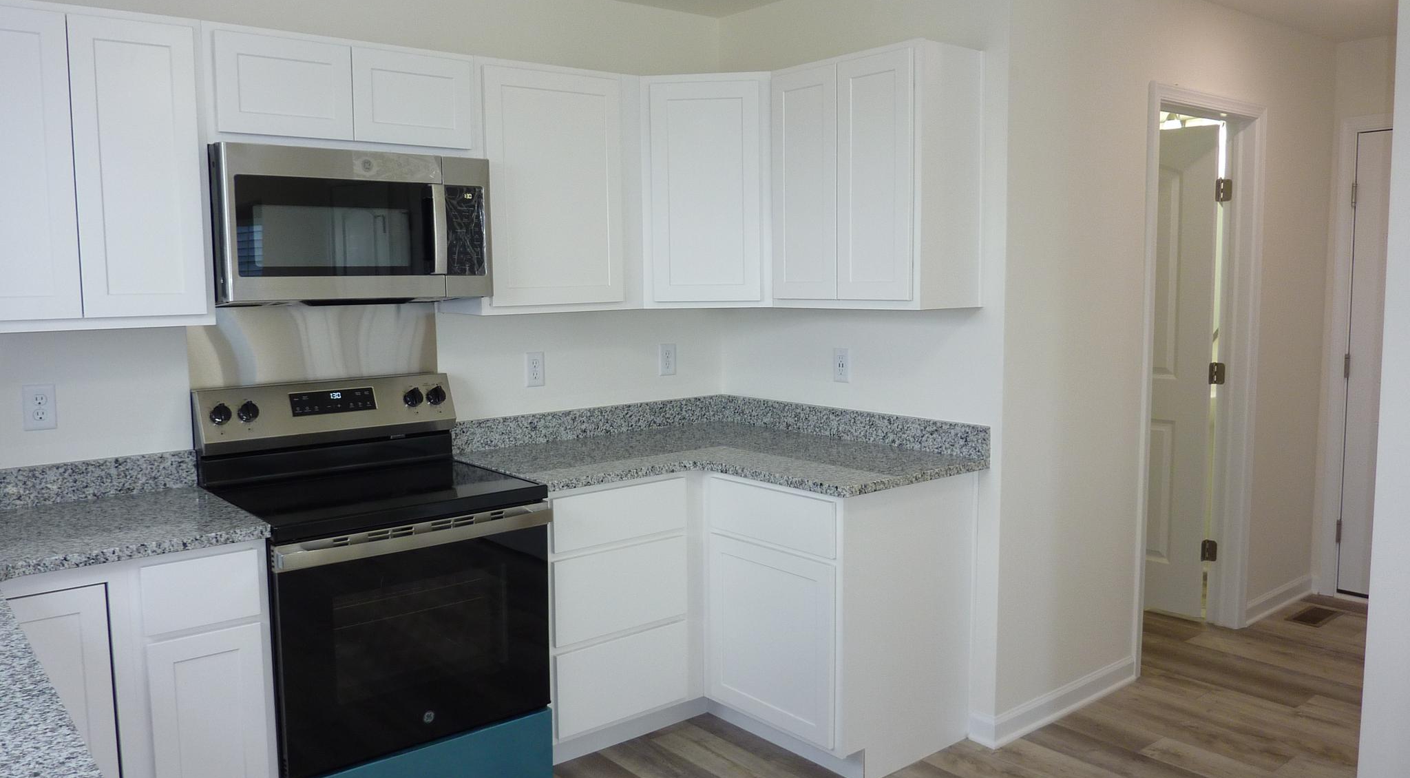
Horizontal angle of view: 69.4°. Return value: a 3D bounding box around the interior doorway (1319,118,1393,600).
[{"bbox_3d":[3.112,-0.090,4.243,0.089,2.130,0.953,-6,7,-39],"label":"interior doorway"}]

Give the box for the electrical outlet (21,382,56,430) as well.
[{"bbox_3d":[-1.737,0.049,2.662,0.071,0.117,0.008,-6,8,-39],"label":"electrical outlet"}]

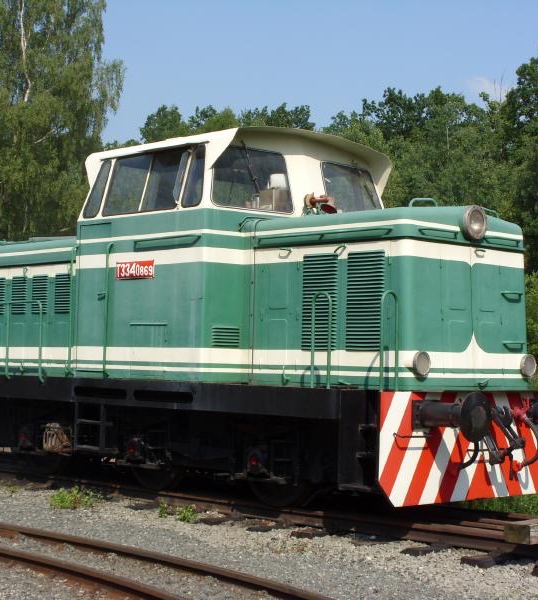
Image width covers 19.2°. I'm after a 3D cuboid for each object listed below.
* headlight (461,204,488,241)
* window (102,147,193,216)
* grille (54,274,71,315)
[{"bbox_3d":[2.062,-0.779,16.187,0.350,0.350,0.130,3,-3,-43],"label":"headlight"},{"bbox_3d":[-1.376,-1.298,17.885,0.050,0.690,1.370,23,-16,-41],"label":"window"},{"bbox_3d":[-2.504,-0.074,19.433,0.035,0.480,0.332,5,-4,-43],"label":"grille"}]

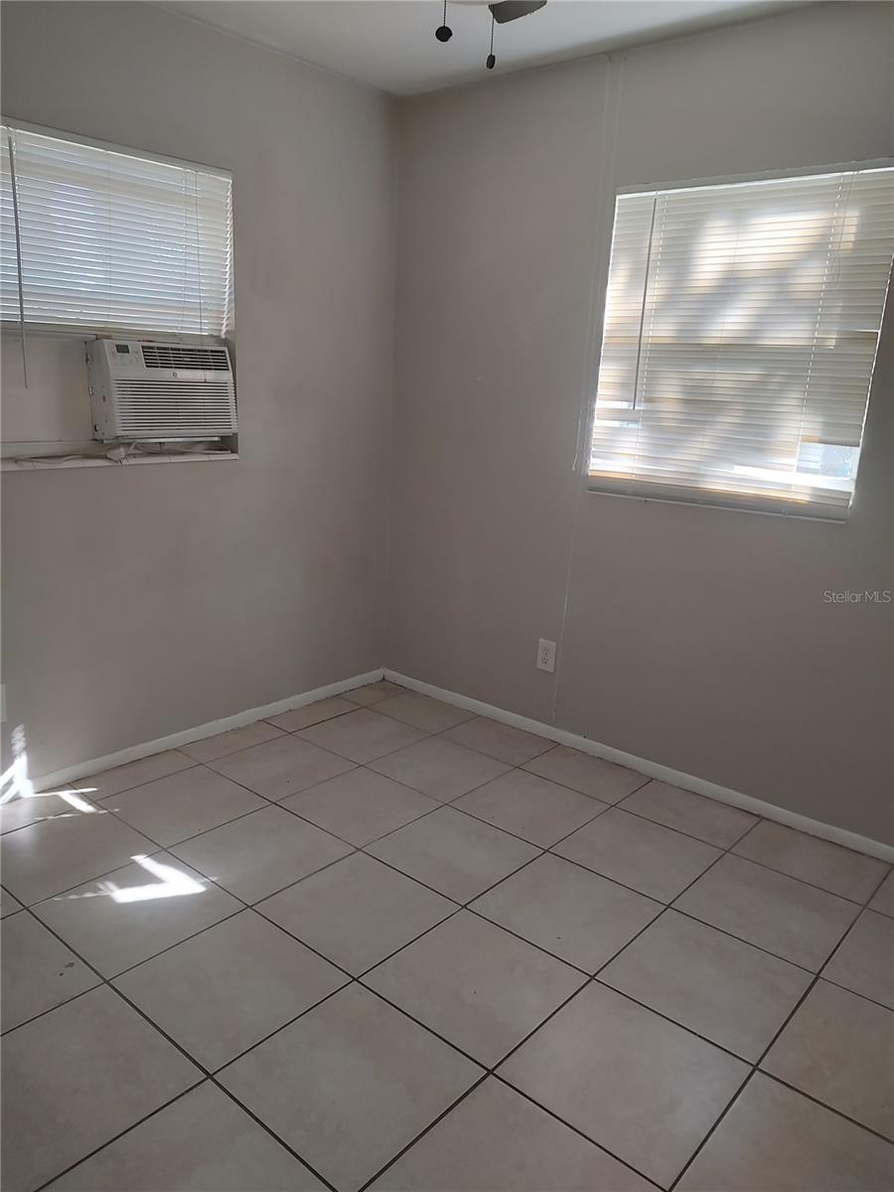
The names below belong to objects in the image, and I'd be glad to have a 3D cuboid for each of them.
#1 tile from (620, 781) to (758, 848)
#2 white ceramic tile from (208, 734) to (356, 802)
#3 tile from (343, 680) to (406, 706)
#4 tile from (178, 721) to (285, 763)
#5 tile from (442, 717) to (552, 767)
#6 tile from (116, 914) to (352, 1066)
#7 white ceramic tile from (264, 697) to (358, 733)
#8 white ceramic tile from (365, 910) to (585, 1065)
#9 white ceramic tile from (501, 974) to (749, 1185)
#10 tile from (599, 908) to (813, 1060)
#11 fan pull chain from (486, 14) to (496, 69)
[{"bbox_3d":[0.833,0.760,2.890,0.402,0.010,0.306,14,17,38],"label":"tile"},{"bbox_3d":[-0.602,0.636,3.073,0.402,0.010,0.402,14,17,38],"label":"white ceramic tile"},{"bbox_3d":[-0.346,0.454,3.854,0.190,0.010,0.310,14,17,38],"label":"tile"},{"bbox_3d":[-0.829,0.579,3.257,0.179,0.010,0.402,14,17,38],"label":"tile"},{"bbox_3d":[0.214,0.602,3.405,0.402,0.010,0.324,14,17,38],"label":"tile"},{"bbox_3d":[-0.507,0.912,1.950,0.402,0.010,0.402,14,17,38],"label":"tile"},{"bbox_3d":[-0.566,0.500,3.498,0.211,0.010,0.396,14,17,38],"label":"white ceramic tile"},{"bbox_3d":[0.070,0.929,1.998,0.398,0.010,0.398,14,17,38],"label":"white ceramic tile"},{"bbox_3d":[0.378,1.007,1.751,0.398,0.010,0.398,14,17,38],"label":"white ceramic tile"},{"bbox_3d":[0.633,0.929,2.009,0.396,0.010,0.396,14,17,38],"label":"tile"},{"bbox_3d":[0.080,-0.996,1.480,0.015,0.095,0.015,3,14,1],"label":"fan pull chain"}]

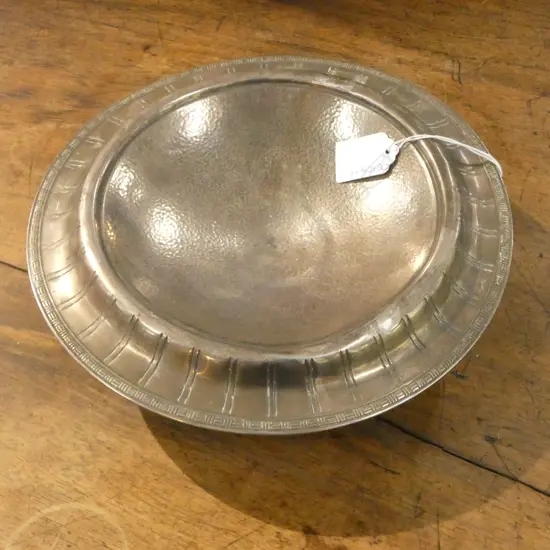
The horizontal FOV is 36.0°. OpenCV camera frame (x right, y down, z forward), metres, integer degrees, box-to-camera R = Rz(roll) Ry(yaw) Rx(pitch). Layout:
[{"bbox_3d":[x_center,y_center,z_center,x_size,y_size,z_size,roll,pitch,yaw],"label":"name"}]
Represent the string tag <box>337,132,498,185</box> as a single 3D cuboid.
[{"bbox_3d":[0.084,-0.067,0.482,0.098,0.020,0.031,2,54,-5],"label":"string tag"}]

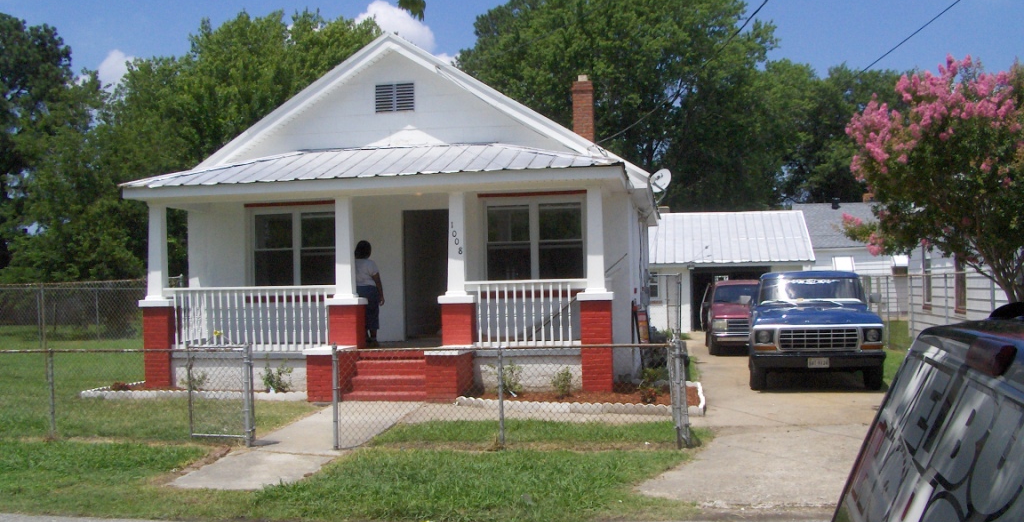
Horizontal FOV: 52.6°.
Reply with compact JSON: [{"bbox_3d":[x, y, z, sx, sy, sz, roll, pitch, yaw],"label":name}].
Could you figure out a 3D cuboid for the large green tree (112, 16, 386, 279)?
[{"bbox_3d":[-9.200,-3.160,36.000,10.200,11.500,9.500,-1,-1,10],"label":"large green tree"}]

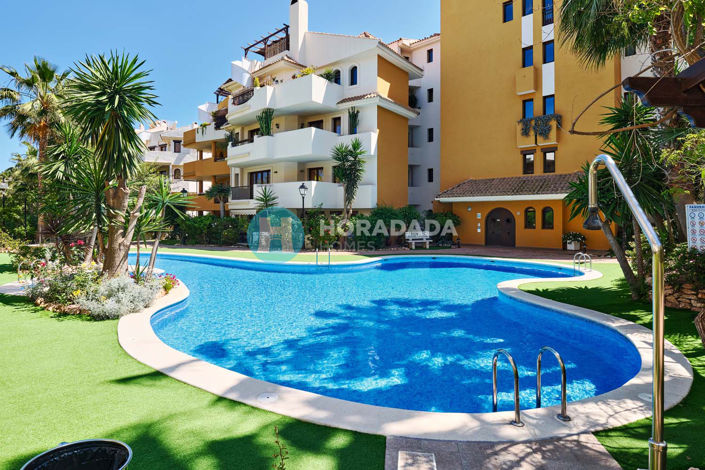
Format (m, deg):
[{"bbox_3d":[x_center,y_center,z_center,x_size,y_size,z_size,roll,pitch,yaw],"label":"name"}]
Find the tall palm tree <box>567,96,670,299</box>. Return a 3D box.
[{"bbox_3d":[5.750,-0.760,7.750,2.000,4.250,1.900,2,3,36],"label":"tall palm tree"}]

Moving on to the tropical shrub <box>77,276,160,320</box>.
[{"bbox_3d":[-4.500,1.170,6.850,1.400,0.620,1.150,-2,3,-33],"label":"tropical shrub"}]

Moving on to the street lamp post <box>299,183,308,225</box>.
[{"bbox_3d":[-2.447,-0.899,17.600,0.450,3.350,0.450,0,2,0],"label":"street lamp post"}]

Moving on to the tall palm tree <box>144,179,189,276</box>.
[{"bbox_3d":[-4.700,-0.200,9.000,1.120,2.500,1.100,-1,3,-28],"label":"tall palm tree"}]

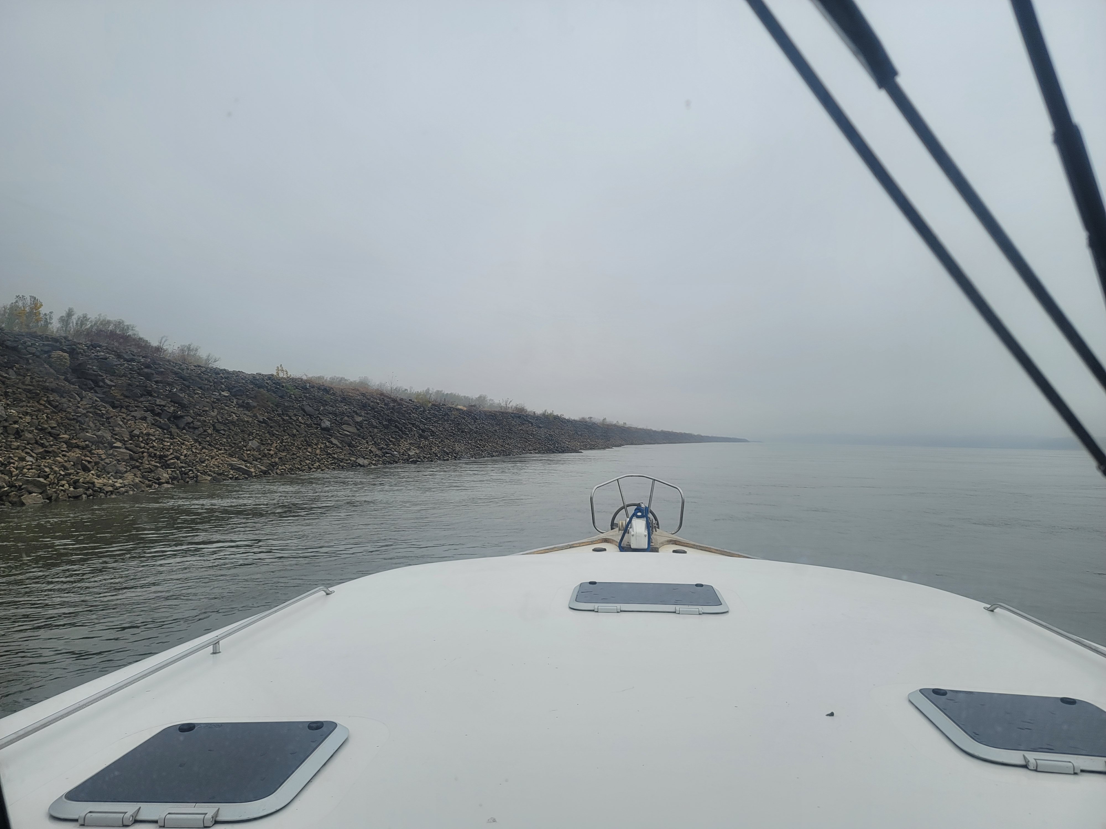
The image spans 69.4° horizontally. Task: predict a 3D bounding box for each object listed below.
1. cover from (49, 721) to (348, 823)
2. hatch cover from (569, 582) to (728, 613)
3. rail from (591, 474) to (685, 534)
[{"bbox_3d":[-0.702,0.728,1.659,0.465,0.030,0.465,-1,-2,4],"label":"cover"},{"bbox_3d":[0.395,0.765,3.349,0.620,0.030,0.500,0,-2,5],"label":"hatch cover"},{"bbox_3d":[0.778,0.819,7.350,0.820,0.480,0.800,1,-2,5],"label":"rail"}]

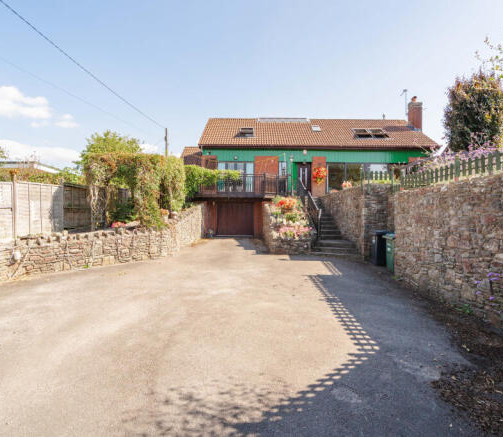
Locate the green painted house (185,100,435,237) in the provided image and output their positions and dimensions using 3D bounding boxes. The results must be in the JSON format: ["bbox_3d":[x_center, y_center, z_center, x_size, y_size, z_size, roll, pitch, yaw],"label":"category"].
[{"bbox_3d":[3.900,-3.150,20.500,14.000,8.400,8.200,0,0,0],"label":"green painted house"}]

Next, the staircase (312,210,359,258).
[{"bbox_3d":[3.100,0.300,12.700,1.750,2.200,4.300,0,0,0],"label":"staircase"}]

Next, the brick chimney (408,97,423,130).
[{"bbox_3d":[10.800,-6.800,19.150,0.600,2.400,0.700,0,0,0],"label":"brick chimney"}]

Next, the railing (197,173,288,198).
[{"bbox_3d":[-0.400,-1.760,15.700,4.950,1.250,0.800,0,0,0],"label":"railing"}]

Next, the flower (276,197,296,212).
[{"bbox_3d":[1.610,-0.640,13.400,0.900,0.740,0.800,0,0,0],"label":"flower"}]

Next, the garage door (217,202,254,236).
[{"bbox_3d":[-0.930,0.040,17.200,2.150,2.000,0.120,0,0,0],"label":"garage door"}]

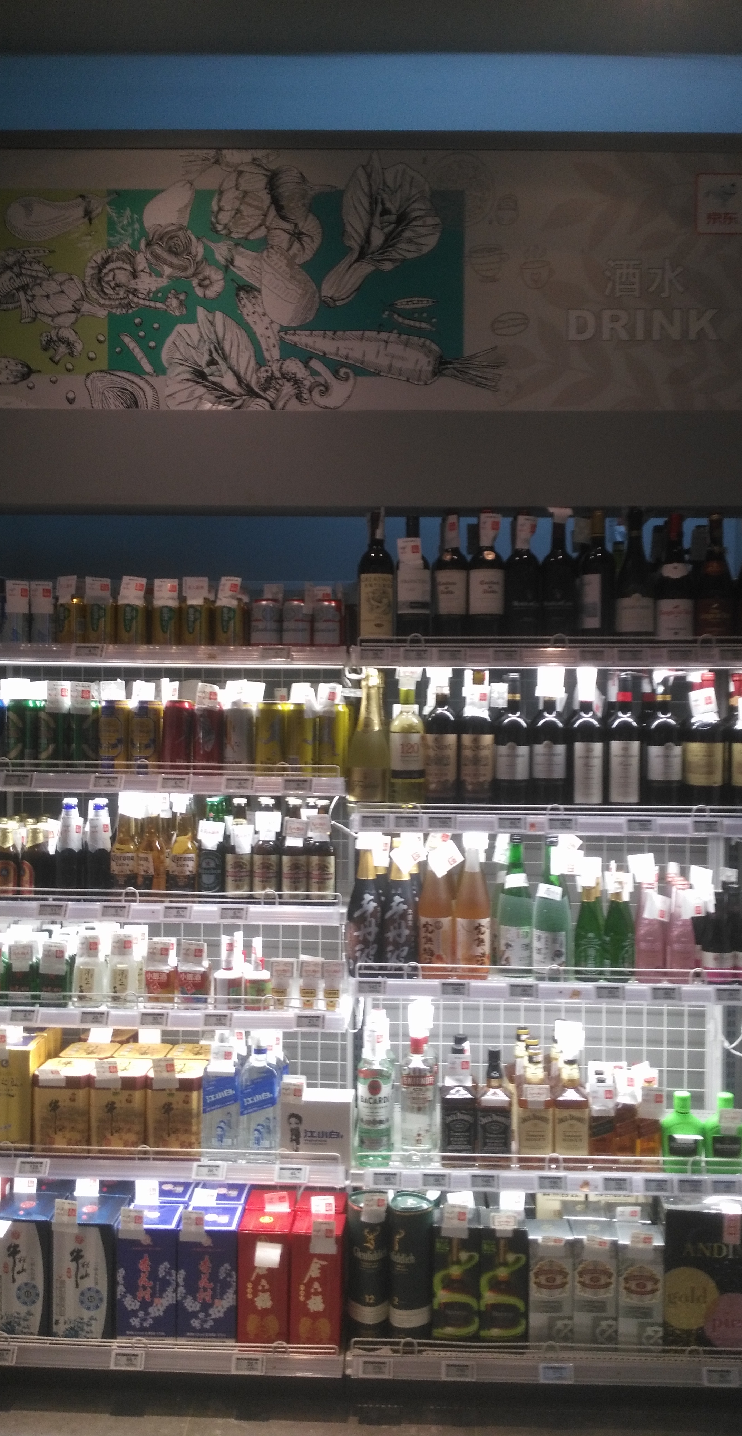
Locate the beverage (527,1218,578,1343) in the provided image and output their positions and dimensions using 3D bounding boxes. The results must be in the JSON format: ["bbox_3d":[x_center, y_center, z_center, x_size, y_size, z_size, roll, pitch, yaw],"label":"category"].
[{"bbox_3d":[0.386,1.220,2.506,0.093,0.238,0.088,1,2,2],"label":"beverage"}]

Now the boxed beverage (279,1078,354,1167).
[{"bbox_3d":[-0.115,0.891,2.518,0.151,0.143,0.070,0,2,1],"label":"boxed beverage"}]

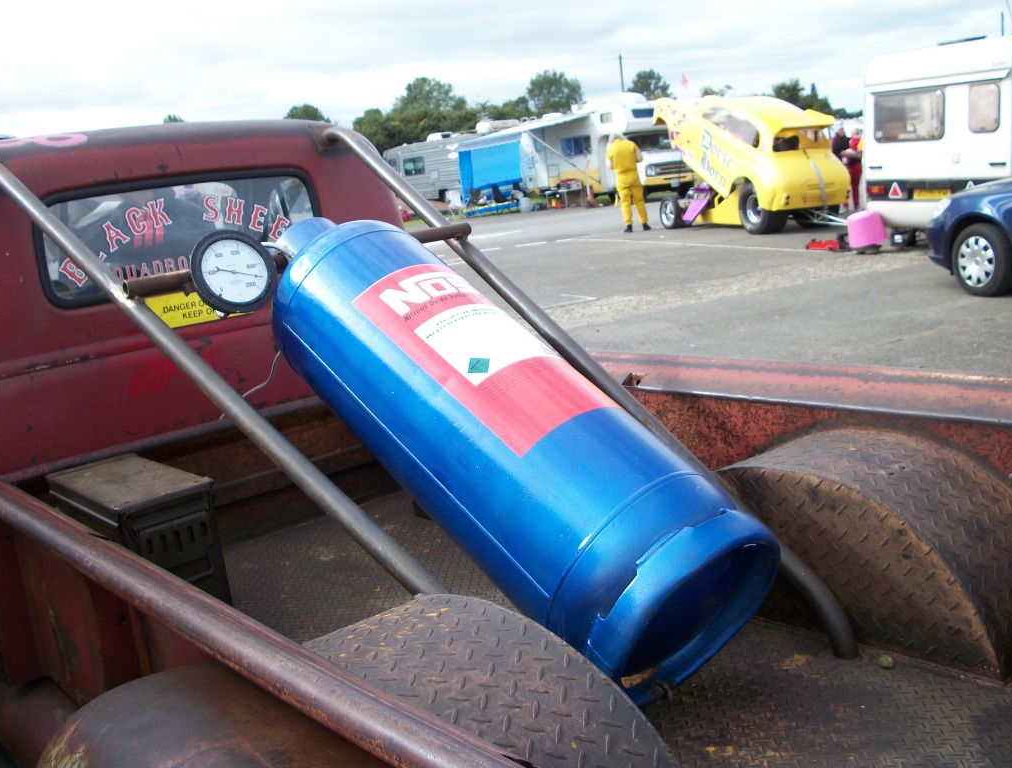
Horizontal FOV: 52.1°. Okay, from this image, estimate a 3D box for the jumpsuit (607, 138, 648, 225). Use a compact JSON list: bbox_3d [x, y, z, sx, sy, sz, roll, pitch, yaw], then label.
[{"bbox_3d":[2.215,-3.668,18.800,0.660,1.540,0.420,-4,13,7],"label":"jumpsuit"}]

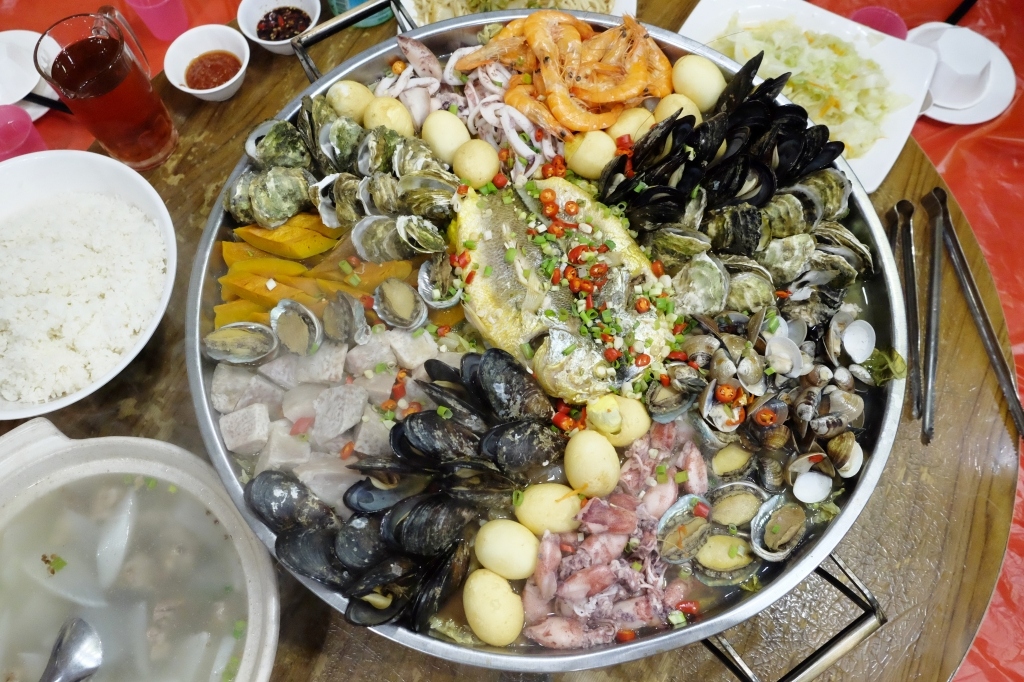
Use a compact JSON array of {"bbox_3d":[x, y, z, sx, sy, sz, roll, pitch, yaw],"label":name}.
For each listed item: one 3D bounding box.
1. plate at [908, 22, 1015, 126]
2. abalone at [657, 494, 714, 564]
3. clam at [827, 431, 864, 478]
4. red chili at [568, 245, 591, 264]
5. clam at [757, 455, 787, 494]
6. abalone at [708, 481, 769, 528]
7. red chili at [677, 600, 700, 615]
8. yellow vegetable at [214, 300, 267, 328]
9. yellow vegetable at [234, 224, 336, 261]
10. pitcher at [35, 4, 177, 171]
[{"bbox_3d":[0.484,-0.297,0.847,0.140,0.020,0.140,0,68,0],"label":"plate"},{"bbox_3d":[0.134,0.145,0.592,0.038,0.020,0.053,27,72,10],"label":"abalone"},{"bbox_3d":[0.263,0.089,0.605,0.027,0.028,0.036,-29,71,-10],"label":"clam"},{"bbox_3d":[0.055,-0.070,0.625,0.018,0.010,0.018,-19,69,-7],"label":"red chili"},{"bbox_3d":[0.208,0.107,0.617,0.025,0.020,0.032,-17,71,-7],"label":"clam"},{"bbox_3d":[0.179,0.130,0.609,0.053,0.022,0.041,-17,71,-7],"label":"abalone"},{"bbox_3d":[0.133,0.200,0.577,0.018,0.009,0.010,9,69,4],"label":"red chili"},{"bbox_3d":[-0.230,-0.020,0.655,0.055,0.024,0.032,-5,70,-3],"label":"yellow vegetable"},{"bbox_3d":[-0.199,-0.087,0.675,0.088,0.028,0.036,7,70,3],"label":"yellow vegetable"},{"bbox_3d":[-0.390,-0.244,0.754,0.084,0.131,0.116,6,69,3],"label":"pitcher"}]

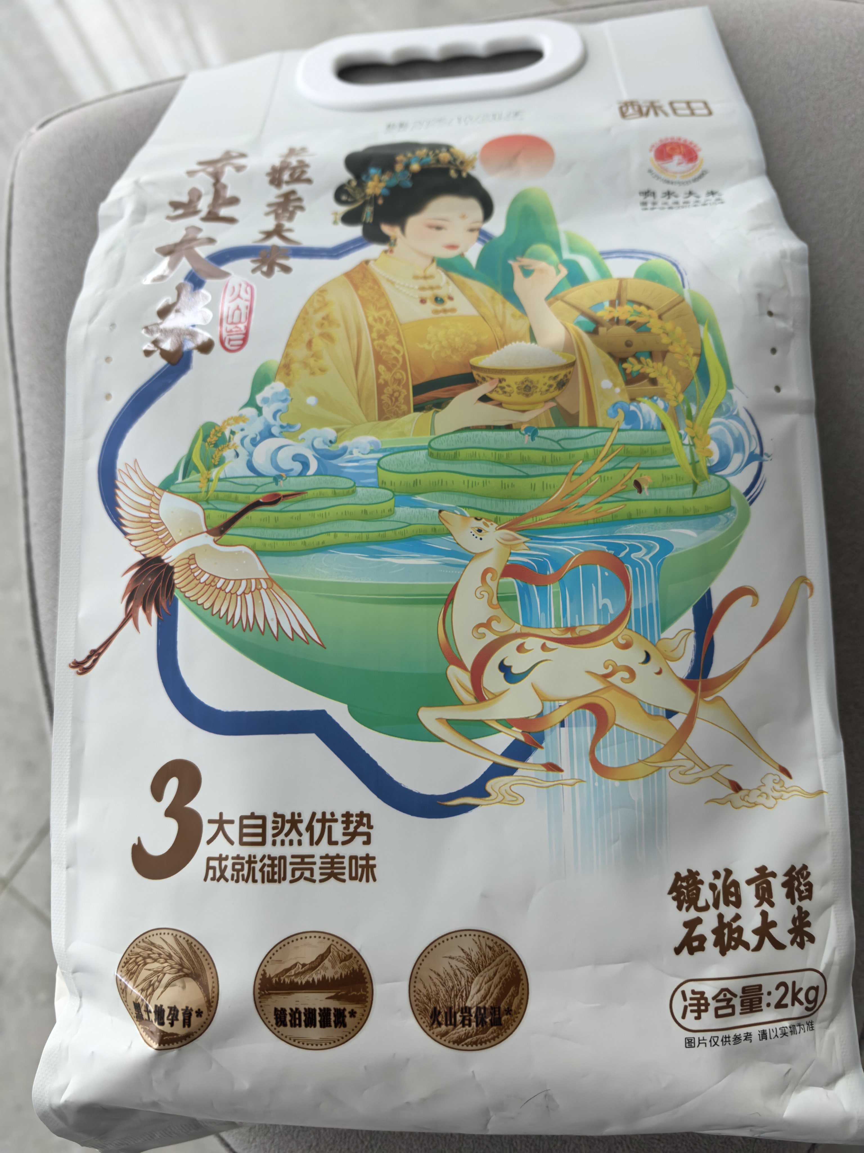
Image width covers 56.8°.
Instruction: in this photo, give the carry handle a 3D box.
[{"bbox_3d":[0.003,-0.193,0.303,0.109,0.009,0.050,-5,57,1],"label":"carry handle"}]

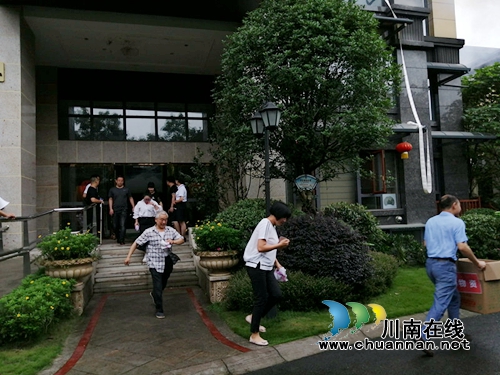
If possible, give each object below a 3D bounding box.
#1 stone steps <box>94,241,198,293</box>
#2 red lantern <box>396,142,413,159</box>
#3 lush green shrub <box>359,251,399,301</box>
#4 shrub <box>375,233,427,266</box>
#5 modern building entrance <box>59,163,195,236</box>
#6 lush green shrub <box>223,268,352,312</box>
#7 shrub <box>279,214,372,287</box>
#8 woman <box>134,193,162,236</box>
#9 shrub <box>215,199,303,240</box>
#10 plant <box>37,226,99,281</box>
[{"bbox_3d":[-2.232,1.735,8.413,2.100,0.770,1.450,-2,-3,-9],"label":"stone steps"},{"bbox_3d":[3.991,-0.956,9.700,0.410,0.420,0.410,-2,-3,0],"label":"red lantern"},{"bbox_3d":[2.089,1.436,6.200,0.750,0.760,0.750,-2,-3,-15],"label":"lush green shrub"},{"bbox_3d":[3.447,1.397,8.600,1.150,0.780,0.850,-2,-3,-15],"label":"shrub"},{"bbox_3d":[-3.717,0.361,11.300,3.900,2.250,0.500,-2,-3,-15],"label":"modern building entrance"},{"bbox_3d":[0.569,1.533,5.700,1.800,0.620,0.900,-2,-3,-15],"label":"lush green shrub"},{"bbox_3d":[1.274,1.107,6.600,1.650,1.200,1.500,-3,-3,17],"label":"shrub"},{"bbox_3d":[-2.238,0.895,8.200,0.550,1.500,0.420,-2,-3,-9],"label":"woman"},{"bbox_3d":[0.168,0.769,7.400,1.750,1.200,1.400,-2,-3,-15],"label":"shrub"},{"bbox_3d":[-2.916,1.055,6.000,0.860,0.860,0.860,-2,-3,-9],"label":"plant"}]

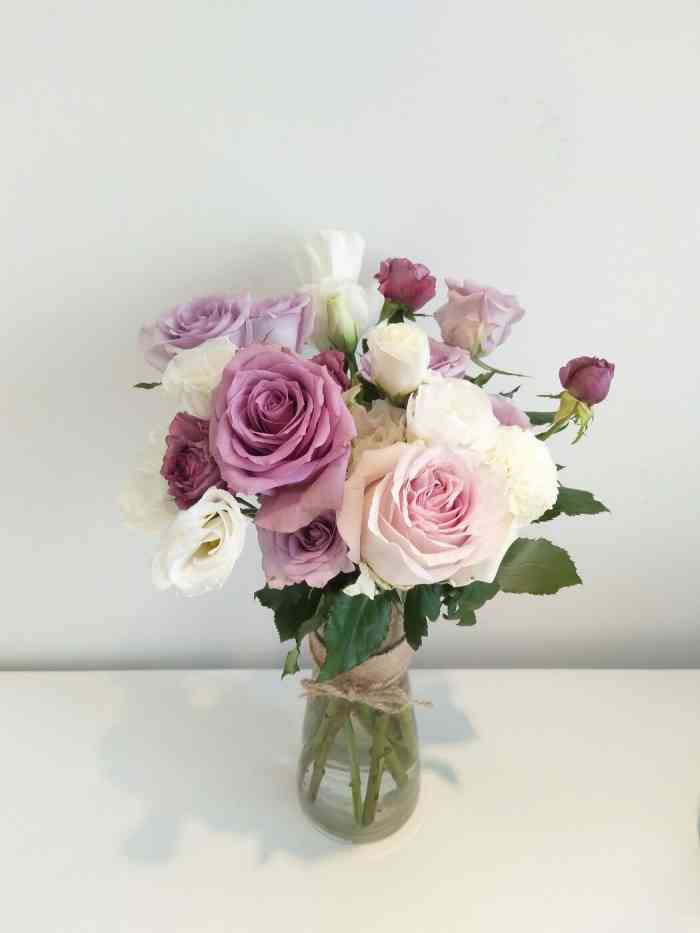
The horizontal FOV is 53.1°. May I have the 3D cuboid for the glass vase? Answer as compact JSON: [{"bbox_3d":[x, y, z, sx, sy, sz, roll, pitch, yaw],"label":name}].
[{"bbox_3d":[0.007,0.188,0.512,0.093,0.149,0.093,0,21,0],"label":"glass vase"}]

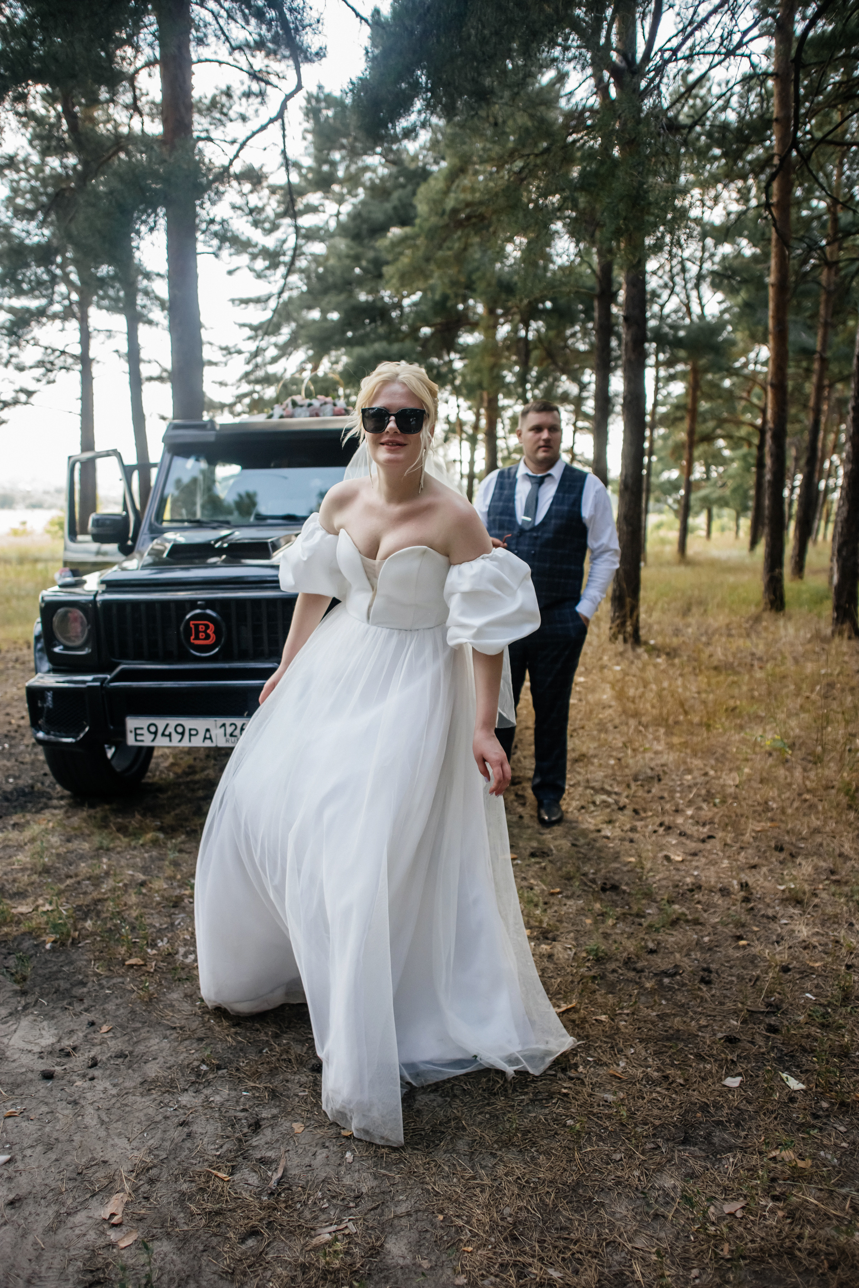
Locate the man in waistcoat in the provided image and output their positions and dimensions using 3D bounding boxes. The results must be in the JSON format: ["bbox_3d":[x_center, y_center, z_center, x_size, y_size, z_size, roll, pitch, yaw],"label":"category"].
[{"bbox_3d":[0.505,-0.128,3.803,0.610,1.820,0.420,4,10,20],"label":"man in waistcoat"}]

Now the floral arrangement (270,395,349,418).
[{"bbox_3d":[-0.770,-1.504,5.475,0.540,0.190,0.360,1,10,3],"label":"floral arrangement"}]

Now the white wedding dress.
[{"bbox_3d":[-0.107,0.364,2.264,0.990,1.370,0.880,3,10,15],"label":"white wedding dress"}]

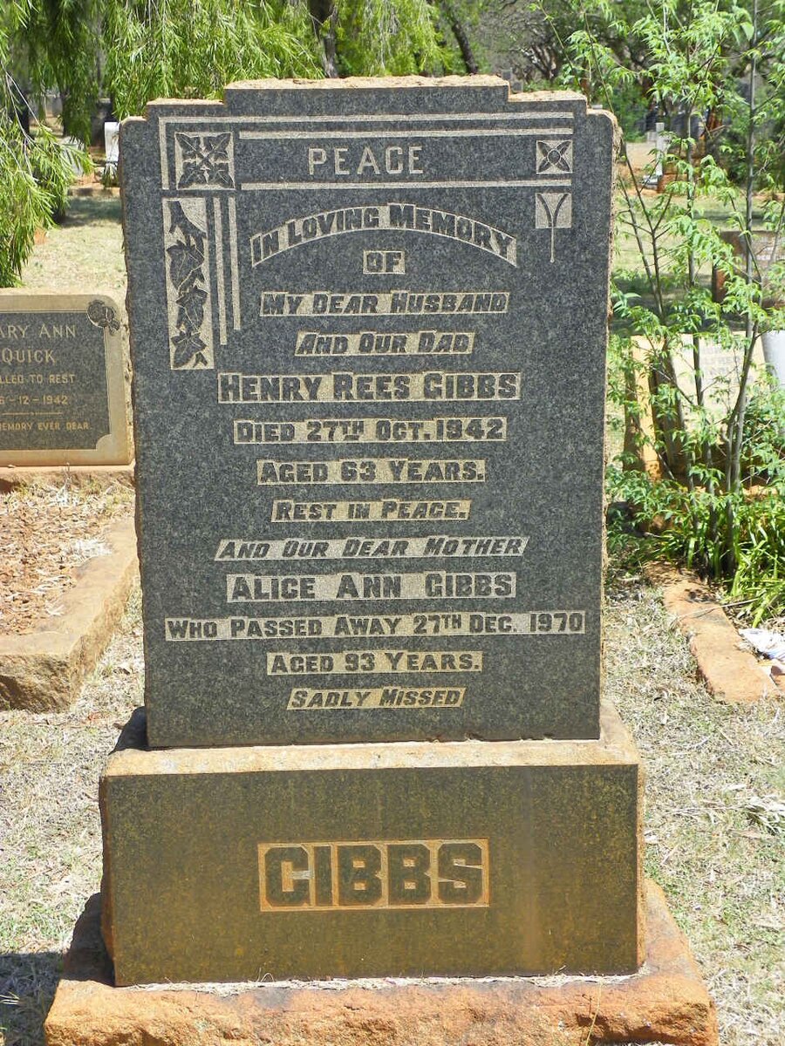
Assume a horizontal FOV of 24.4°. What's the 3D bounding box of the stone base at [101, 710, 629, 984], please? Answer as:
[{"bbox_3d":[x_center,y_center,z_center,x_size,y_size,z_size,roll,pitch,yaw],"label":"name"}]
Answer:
[{"bbox_3d":[-0.031,0.488,2.833,0.811,0.336,0.304,-1,14,-1],"label":"stone base"}]

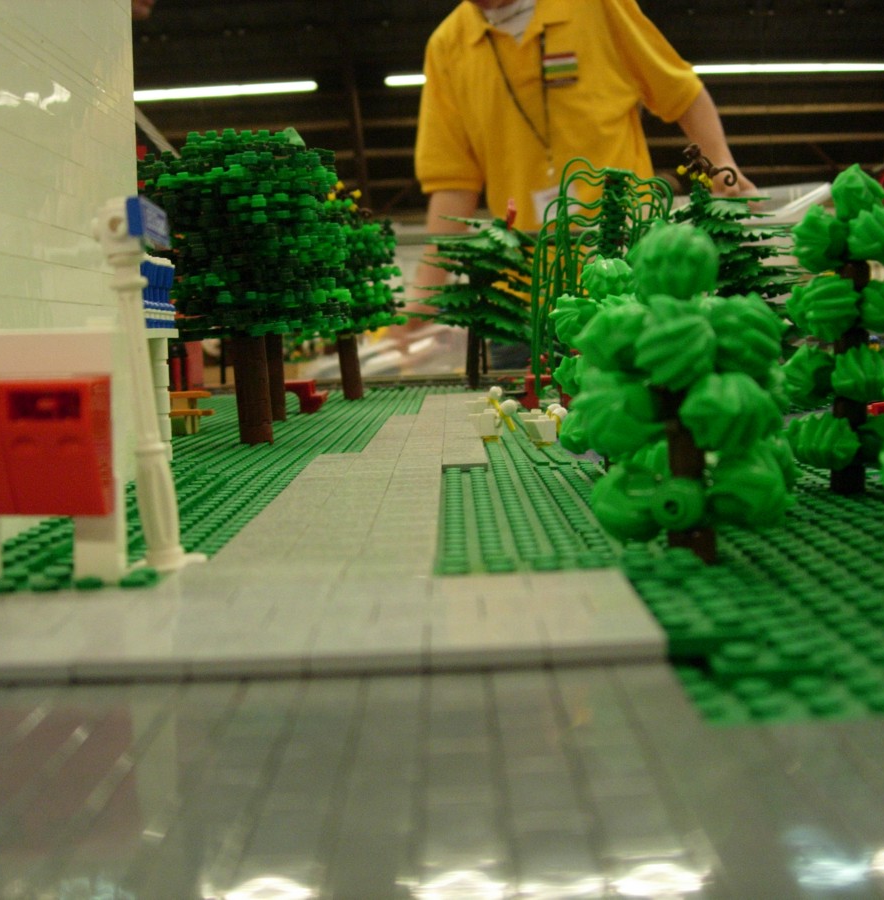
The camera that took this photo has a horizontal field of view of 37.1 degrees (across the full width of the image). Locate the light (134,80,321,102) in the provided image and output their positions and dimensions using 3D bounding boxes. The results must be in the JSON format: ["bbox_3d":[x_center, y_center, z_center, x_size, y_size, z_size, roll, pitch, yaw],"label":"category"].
[{"bbox_3d":[-4.526,-6.813,25.000,4.356,0.120,0.160,-2,5,4],"label":"light"}]

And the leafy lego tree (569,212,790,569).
[{"bbox_3d":[0.049,-0.011,0.270,0.043,0.069,0.043,-2,5,1],"label":"leafy lego tree"}]

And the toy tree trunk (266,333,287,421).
[{"bbox_3d":[-0.105,-0.045,0.810,0.016,0.056,0.016,-2,5,1],"label":"toy tree trunk"}]

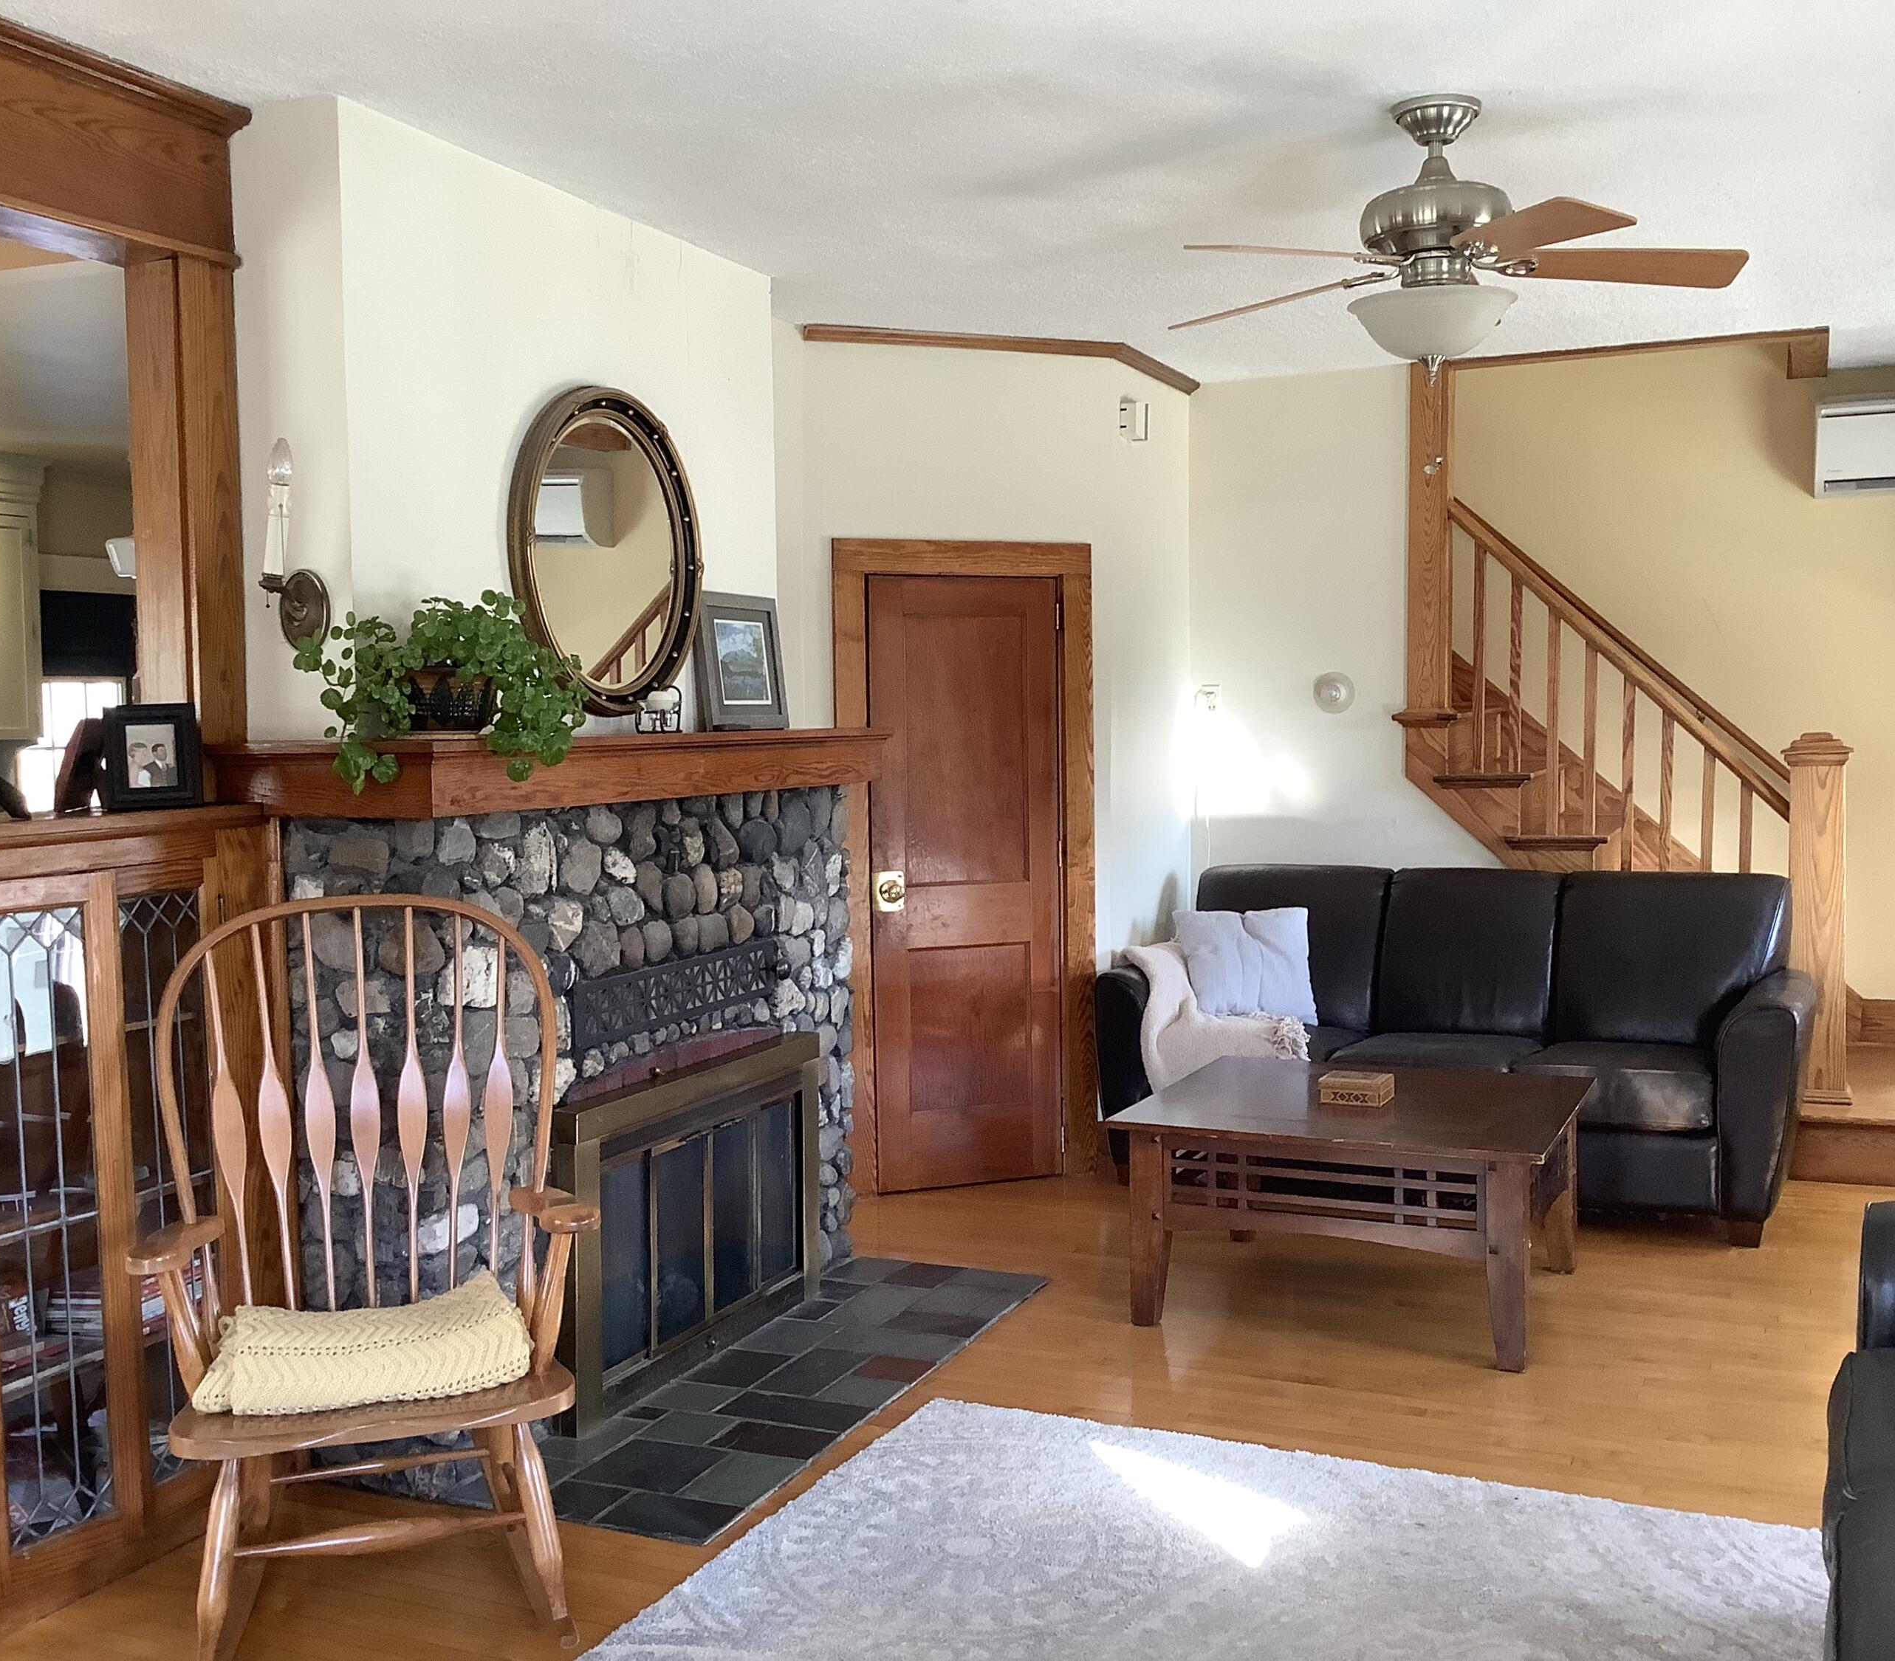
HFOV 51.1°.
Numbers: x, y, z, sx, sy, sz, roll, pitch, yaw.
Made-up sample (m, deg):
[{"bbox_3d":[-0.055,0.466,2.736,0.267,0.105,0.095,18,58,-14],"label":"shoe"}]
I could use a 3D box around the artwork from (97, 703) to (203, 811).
[{"bbox_3d":[-1.442,-0.131,3.600,0.156,0.191,0.025,-3,-5,-28],"label":"artwork"}]

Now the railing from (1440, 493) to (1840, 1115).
[{"bbox_3d":[2.299,-0.126,6.529,1.263,1.965,0.195,1,4,23],"label":"railing"}]

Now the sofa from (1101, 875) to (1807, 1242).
[{"bbox_3d":[1.553,0.625,6.124,2.059,0.957,0.855,1,4,23],"label":"sofa"}]

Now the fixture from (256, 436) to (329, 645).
[{"bbox_3d":[-1.232,-0.527,3.690,0.117,0.390,0.100,1,4,23],"label":"fixture"}]

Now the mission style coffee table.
[{"bbox_3d":[1.051,0.934,5.044,1.030,0.487,1.020,1,4,23],"label":"mission style coffee table"}]

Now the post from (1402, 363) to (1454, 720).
[{"bbox_3d":[1.644,-0.989,6.761,0.135,1.158,0.135,1,4,23],"label":"post"}]

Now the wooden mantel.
[{"bbox_3d":[-0.771,-0.155,4.635,0.495,0.140,1.995,1,4,23],"label":"wooden mantel"}]

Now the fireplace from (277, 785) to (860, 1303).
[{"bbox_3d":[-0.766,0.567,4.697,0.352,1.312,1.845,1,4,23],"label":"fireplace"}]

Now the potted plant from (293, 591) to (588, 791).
[{"bbox_3d":[-0.965,-0.269,3.802,0.390,0.367,0.405,1,4,23],"label":"potted plant"}]

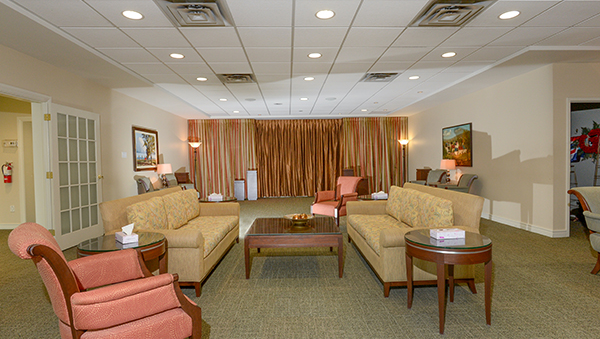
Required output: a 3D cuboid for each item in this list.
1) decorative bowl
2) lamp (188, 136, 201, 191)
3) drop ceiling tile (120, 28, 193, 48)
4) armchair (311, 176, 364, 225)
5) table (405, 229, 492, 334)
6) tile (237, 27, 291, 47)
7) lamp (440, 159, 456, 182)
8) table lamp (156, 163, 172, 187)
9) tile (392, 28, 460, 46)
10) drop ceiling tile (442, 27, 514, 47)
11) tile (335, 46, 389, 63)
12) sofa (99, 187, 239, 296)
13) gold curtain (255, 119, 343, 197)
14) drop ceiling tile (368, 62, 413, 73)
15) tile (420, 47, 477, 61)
[{"bbox_3d":[-0.007,0.623,3.828,0.375,0.110,0.375,-1,2,0],"label":"decorative bowl"},{"bbox_3d":[-3.096,0.082,9.401,0.380,1.823,0.380,-1,2,-2],"label":"lamp"},{"bbox_3d":[-1.596,-1.505,3.605,0.605,0.025,0.600,-1,2,-2],"label":"drop ceiling tile"},{"bbox_3d":[0.761,0.612,6.334,0.670,0.890,0.820,1,2,39],"label":"armchair"},{"bbox_3d":[1.134,0.833,2.452,0.605,0.610,0.605,-1,2,-2],"label":"table"},{"bbox_3d":[-0.383,-1.524,3.645,0.610,0.020,0.610,-1,2,-2],"label":"tile"},{"bbox_3d":[3.418,0.069,7.293,0.345,0.570,0.345,-1,2,-2],"label":"lamp"},{"bbox_3d":[-3.112,0.161,7.296,0.345,0.555,0.345,-1,2,-2],"label":"table lamp"},{"bbox_3d":[1.444,-1.553,3.719,0.600,0.030,0.600,-1,2,-2],"label":"tile"},{"bbox_3d":[2.055,-1.563,3.732,0.610,0.020,0.610,-1,2,-2],"label":"drop ceiling tile"},{"bbox_3d":[0.813,-1.564,4.298,0.610,0.020,0.610,-1,2,-2],"label":"tile"},{"bbox_3d":[-1.345,0.701,3.771,0.890,0.865,1.910,-1,2,1],"label":"sofa"},{"bbox_3d":[-0.020,-0.356,10.280,2.790,2.526,0.160,-1,2,-2],"label":"gold curtain"},{"bbox_3d":[1.398,-1.592,4.936,0.600,0.030,0.600,-1,2,-2],"label":"drop ceiling tile"},{"bbox_3d":[2.030,-1.582,4.350,0.600,0.030,0.600,-1,2,-2],"label":"tile"}]

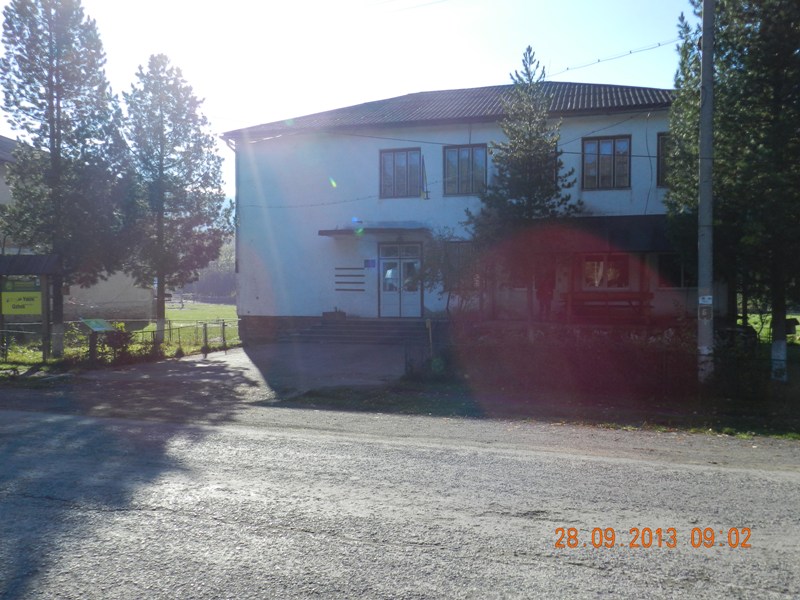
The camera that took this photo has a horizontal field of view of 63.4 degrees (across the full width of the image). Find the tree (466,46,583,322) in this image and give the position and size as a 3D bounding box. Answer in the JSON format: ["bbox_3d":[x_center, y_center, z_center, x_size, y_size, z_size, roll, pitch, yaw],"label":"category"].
[{"bbox_3d":[3.190,-2.578,16.767,2.982,7.939,2.982,0,1,16],"label":"tree"}]

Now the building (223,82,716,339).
[{"bbox_3d":[3.343,-3.818,27.360,17.650,10.390,12.100,0,1,16],"label":"building"}]

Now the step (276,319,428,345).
[{"bbox_3d":[-1.111,1.042,21.926,5.050,0.680,2.700,0,1,16],"label":"step"}]

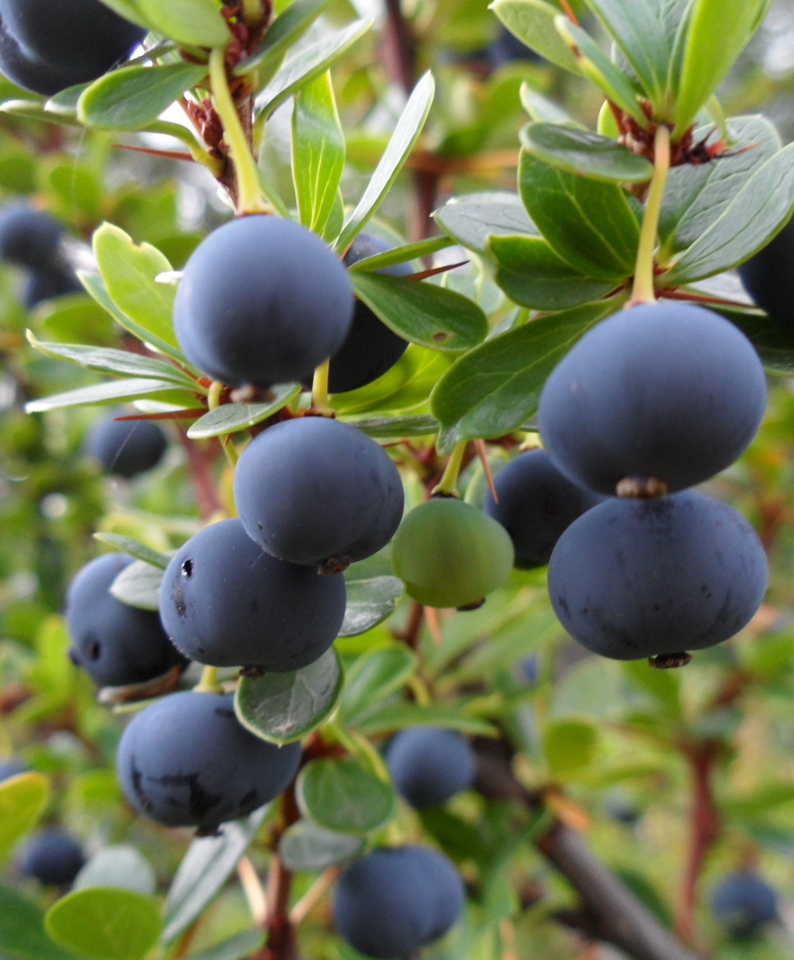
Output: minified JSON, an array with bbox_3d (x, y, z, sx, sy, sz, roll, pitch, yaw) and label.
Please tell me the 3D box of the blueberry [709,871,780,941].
[{"bbox_3d":[0.063,0.077,0.208,0.012,0.012,0.012,0,3,0],"label":"blueberry"}]

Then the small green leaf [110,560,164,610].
[{"bbox_3d":[-0.017,0.008,0.085,0.009,0.004,0.001,-5,-31,-15],"label":"small green leaf"}]

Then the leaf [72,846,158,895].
[{"bbox_3d":[-0.032,0.047,0.128,0.009,0.011,0.003,5,0,-4],"label":"leaf"}]

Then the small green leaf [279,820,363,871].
[{"bbox_3d":[-0.006,0.029,0.093,0.007,0.004,0.002,0,0,0],"label":"small green leaf"}]

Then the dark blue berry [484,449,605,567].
[{"bbox_3d":[0.012,0.002,0.085,0.010,0.009,0.010,0,-3,0],"label":"dark blue berry"}]

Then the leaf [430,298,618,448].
[{"bbox_3d":[0.009,-0.007,0.069,0.015,0.006,0.002,-38,-10,-12],"label":"leaf"}]

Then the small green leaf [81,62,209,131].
[{"bbox_3d":[-0.015,-0.023,0.068,0.009,0.004,0.002,-30,-40,-6],"label":"small green leaf"}]

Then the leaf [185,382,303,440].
[{"bbox_3d":[-0.009,-0.004,0.069,0.009,0.002,0.004,-33,34,-24],"label":"leaf"}]

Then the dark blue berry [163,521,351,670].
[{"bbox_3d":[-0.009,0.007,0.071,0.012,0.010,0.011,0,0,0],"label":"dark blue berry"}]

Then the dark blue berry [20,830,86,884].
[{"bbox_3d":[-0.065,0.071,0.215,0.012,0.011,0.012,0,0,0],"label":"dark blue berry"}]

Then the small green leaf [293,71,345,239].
[{"bbox_3d":[-0.005,-0.023,0.082,0.004,0.013,0.002,-10,-15,27],"label":"small green leaf"}]

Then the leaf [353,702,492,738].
[{"bbox_3d":[0.002,0.019,0.089,0.011,0.002,0.004,1,30,1],"label":"leaf"}]

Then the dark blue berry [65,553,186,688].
[{"bbox_3d":[-0.018,0.010,0.079,0.009,0.009,0.009,0,0,0],"label":"dark blue berry"}]

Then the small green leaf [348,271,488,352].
[{"bbox_3d":[0.001,-0.011,0.076,0.011,0.005,0.002,29,-13,16],"label":"small green leaf"}]

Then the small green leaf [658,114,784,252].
[{"bbox_3d":[0.021,-0.019,0.074,0.007,0.014,0.002,26,-24,27],"label":"small green leaf"}]

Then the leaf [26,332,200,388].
[{"bbox_3d":[-0.019,-0.008,0.080,0.013,0.002,0.005,17,25,-5],"label":"leaf"}]

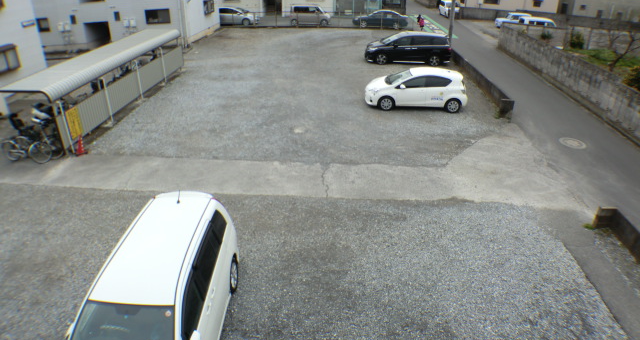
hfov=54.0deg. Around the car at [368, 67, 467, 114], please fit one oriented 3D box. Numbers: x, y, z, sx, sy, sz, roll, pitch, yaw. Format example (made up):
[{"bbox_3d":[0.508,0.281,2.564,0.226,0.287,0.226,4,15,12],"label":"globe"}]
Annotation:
[{"bbox_3d":[3.665,-3.105,24.300,4.000,1.460,1.700,1,19,4],"label":"car"}]

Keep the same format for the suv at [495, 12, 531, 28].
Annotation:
[{"bbox_3d":[17.482,-13.422,56.500,3.500,1.550,1.550,-2,19,-5],"label":"suv"}]

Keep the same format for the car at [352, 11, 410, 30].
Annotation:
[{"bbox_3d":[5.107,-12.527,52.200,4.600,1.420,1.740,3,19,8],"label":"car"}]

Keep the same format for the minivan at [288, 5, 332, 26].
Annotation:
[{"bbox_3d":[-0.843,-12.957,53.000,3.450,1.720,1.480,1,19,2],"label":"minivan"}]

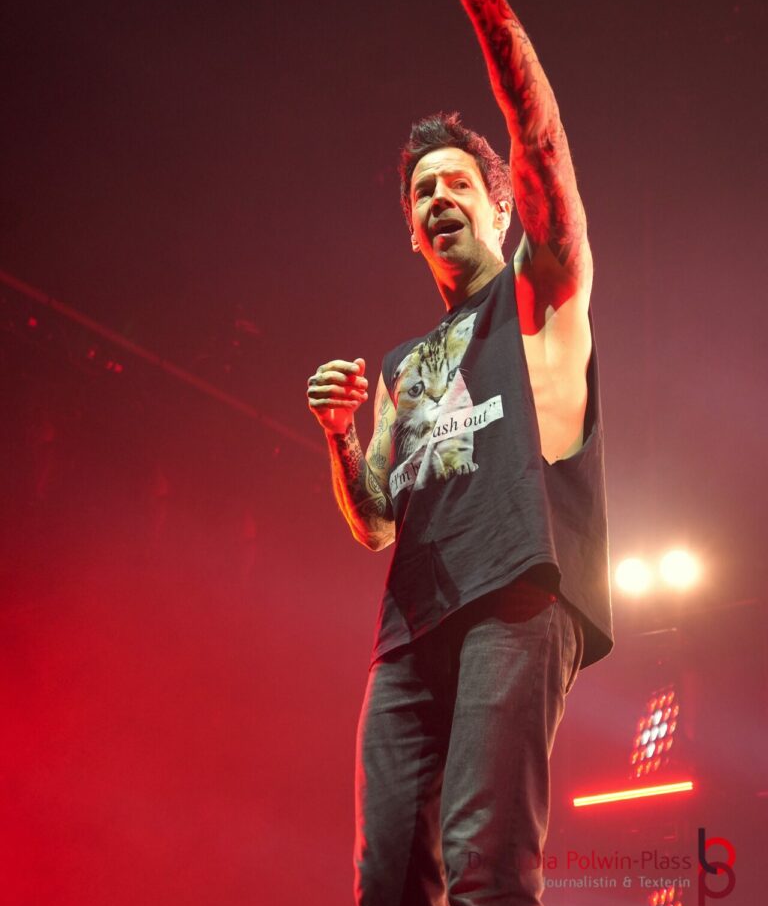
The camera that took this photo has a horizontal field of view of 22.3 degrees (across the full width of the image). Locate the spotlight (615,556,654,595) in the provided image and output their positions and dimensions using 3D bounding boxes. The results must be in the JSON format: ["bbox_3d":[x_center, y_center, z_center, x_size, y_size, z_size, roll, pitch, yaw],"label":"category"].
[{"bbox_3d":[1.547,0.766,12.100,0.240,0.240,0.240,-4,-10,11],"label":"spotlight"}]

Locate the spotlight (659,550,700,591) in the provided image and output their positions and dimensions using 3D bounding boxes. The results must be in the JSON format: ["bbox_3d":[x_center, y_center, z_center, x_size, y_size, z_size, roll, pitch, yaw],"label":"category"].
[{"bbox_3d":[1.802,0.710,11.900,0.260,0.260,0.240,-4,-10,11],"label":"spotlight"}]

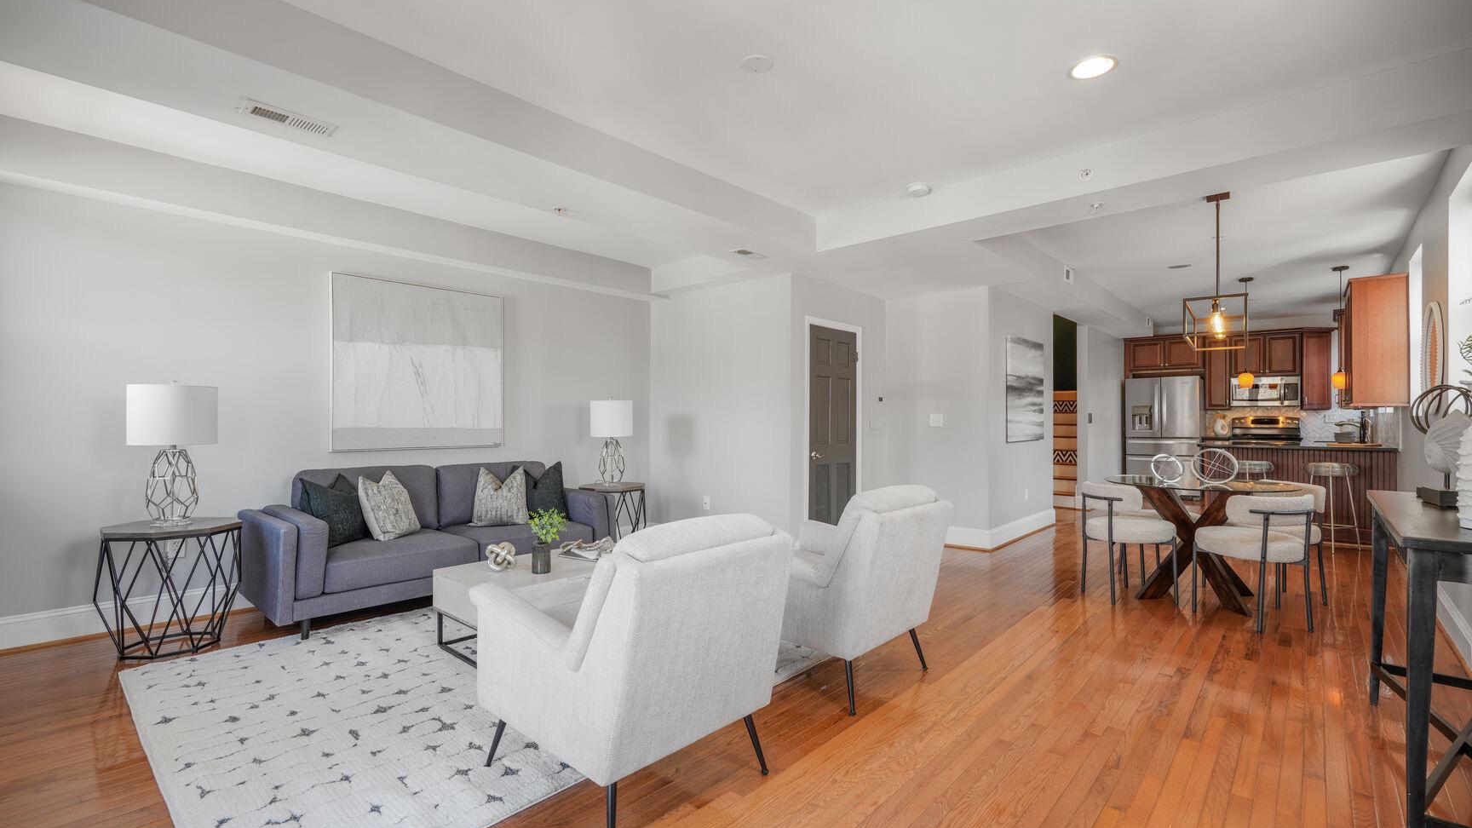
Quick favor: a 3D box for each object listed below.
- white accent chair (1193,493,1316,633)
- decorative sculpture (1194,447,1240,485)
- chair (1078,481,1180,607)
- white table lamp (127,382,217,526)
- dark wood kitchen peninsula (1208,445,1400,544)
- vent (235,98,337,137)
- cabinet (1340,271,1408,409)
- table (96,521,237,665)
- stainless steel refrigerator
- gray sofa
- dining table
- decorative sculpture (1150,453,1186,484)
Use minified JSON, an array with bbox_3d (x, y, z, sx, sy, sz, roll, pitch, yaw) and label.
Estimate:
[{"bbox_3d":[3.077,0.846,3.899,0.510,0.765,0.520,0,0,-3],"label":"white accent chair"},{"bbox_3d":[3.209,0.350,4.382,0.250,0.236,0.100,0,-1,38],"label":"decorative sculpture"},{"bbox_3d":[2.639,0.849,4.401,0.520,0.765,0.510,0,0,-7],"label":"chair"},{"bbox_3d":[-3.024,0.207,3.513,0.370,0.765,0.370,0,-1,42],"label":"white table lamp"},{"bbox_3d":[5.929,0.824,6.949,1.500,0.930,0.620,0,-1,42],"label":"dark wood kitchen peninsula"},{"bbox_3d":[-1.803,-1.184,2.637,0.148,0.020,0.318,0,-1,42],"label":"vent"},{"bbox_3d":[5.889,-0.609,6.027,0.345,1.100,1.300,0,-1,42],"label":"cabinet"},{"bbox_3d":[-2.954,0.898,3.428,0.575,0.630,0.575,0,-1,42],"label":"table"},{"bbox_3d":[6.439,0.395,9.792,0.910,1.780,0.840,0,-1,42],"label":"stainless steel refrigerator"},{"bbox_3d":[-1.987,0.801,4.517,0.890,0.860,2.170,0,-1,42],"label":"gray sofa"},{"bbox_3d":[3.141,0.856,4.451,1.110,0.760,1.110,0,-1,42],"label":"dining table"},{"bbox_3d":[2.965,0.374,4.492,0.200,0.205,0.070,0,0,34],"label":"decorative sculpture"}]

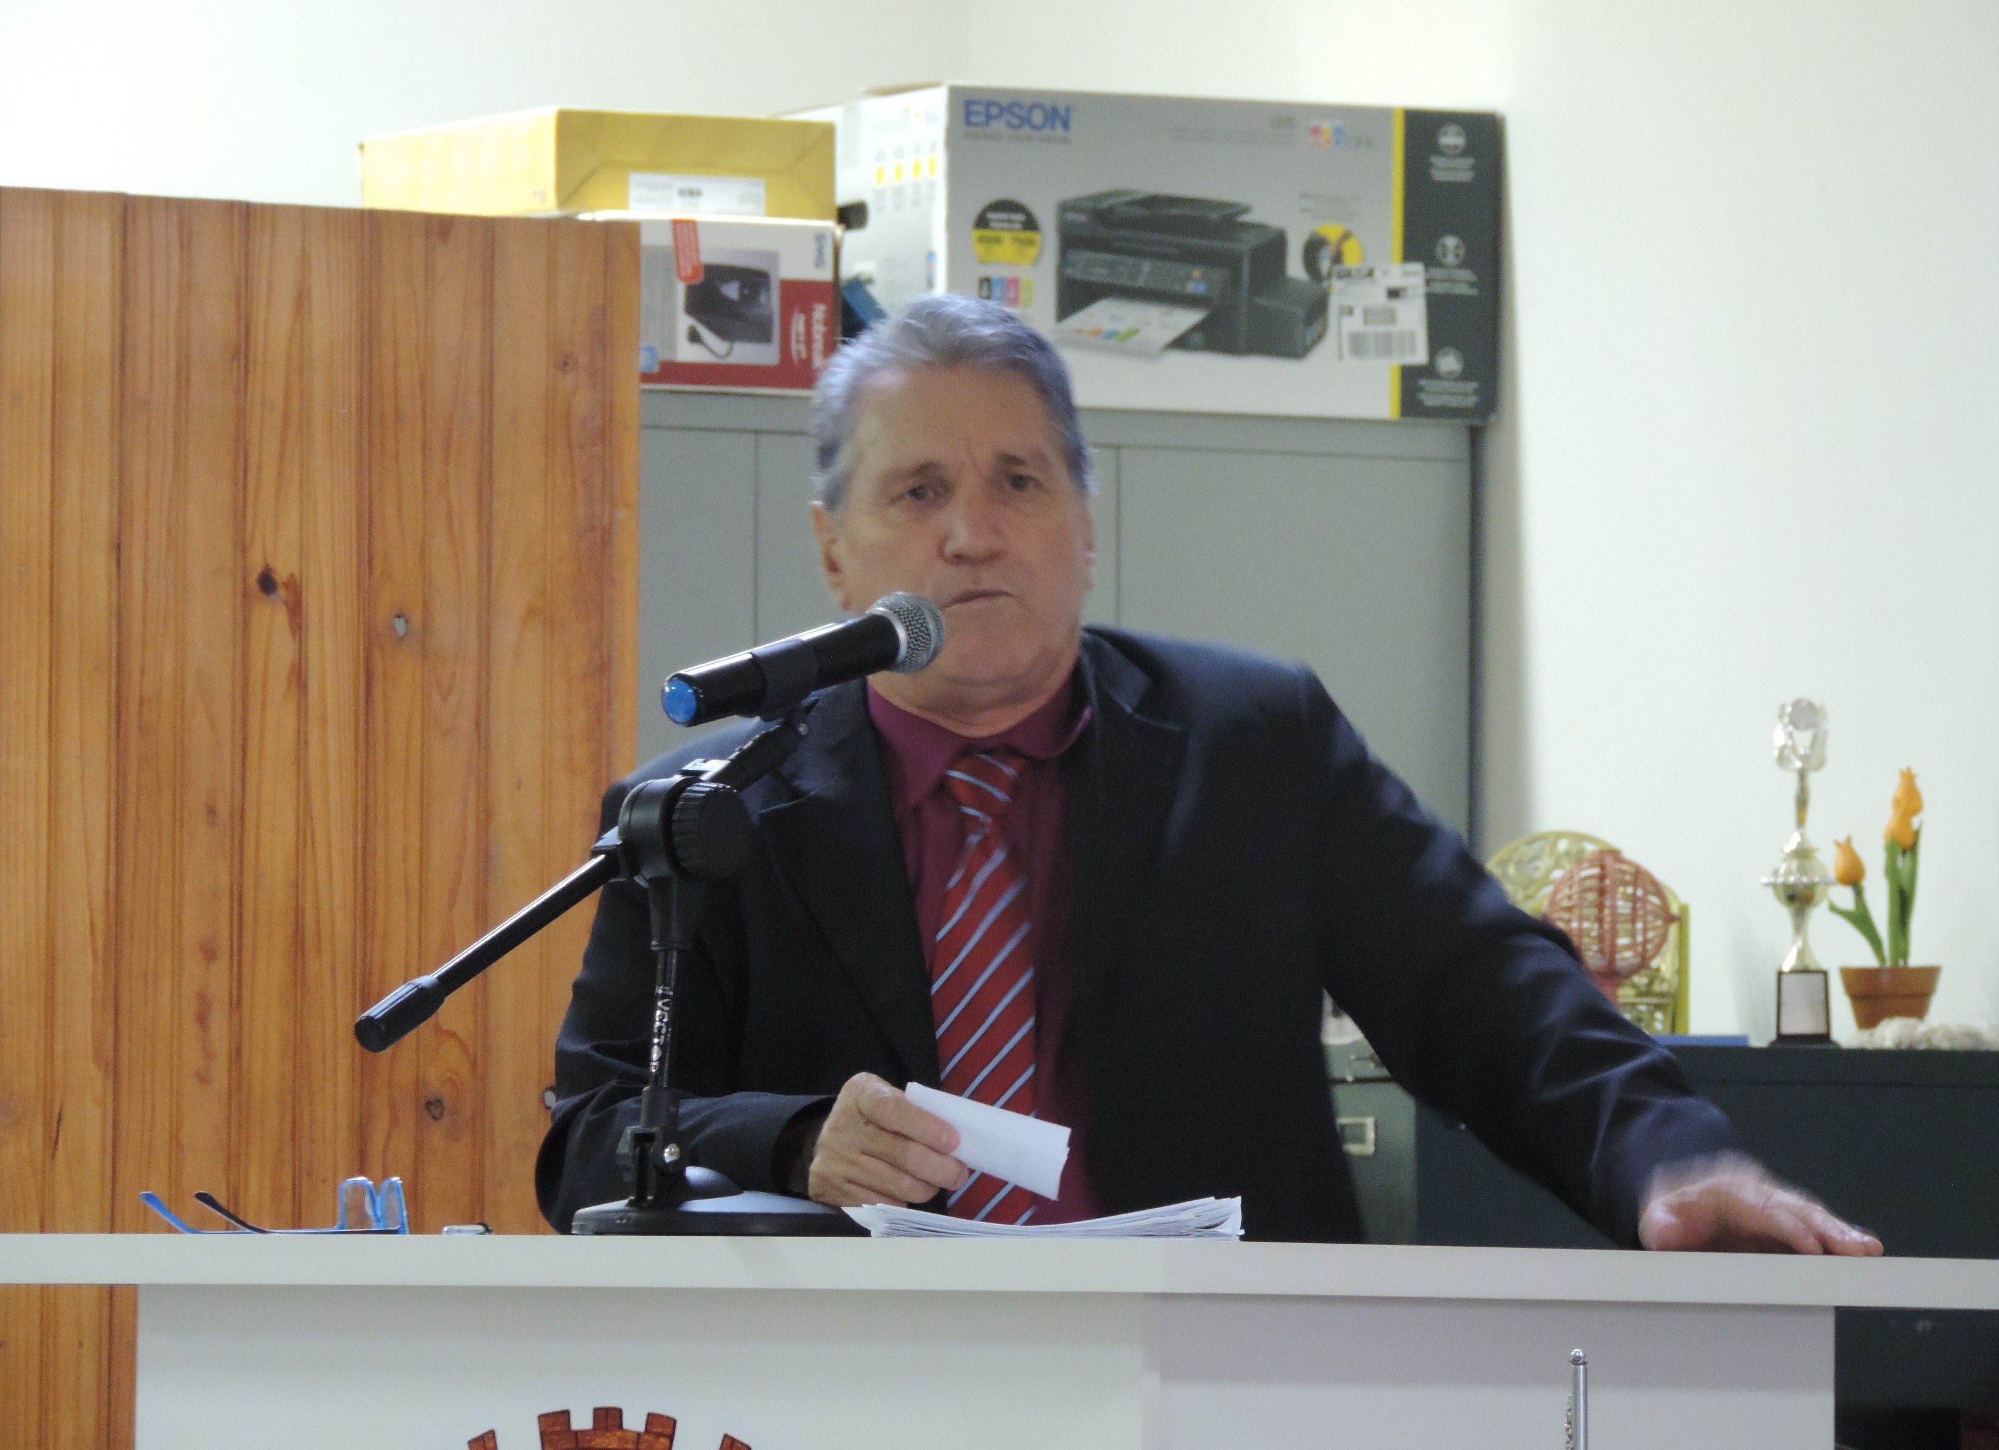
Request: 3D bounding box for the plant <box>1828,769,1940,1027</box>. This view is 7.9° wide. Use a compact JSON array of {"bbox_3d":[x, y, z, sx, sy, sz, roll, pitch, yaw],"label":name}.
[{"bbox_3d":[0.793,0.156,12.930,0.096,0.236,0.090,0,-3,0],"label":"plant"}]

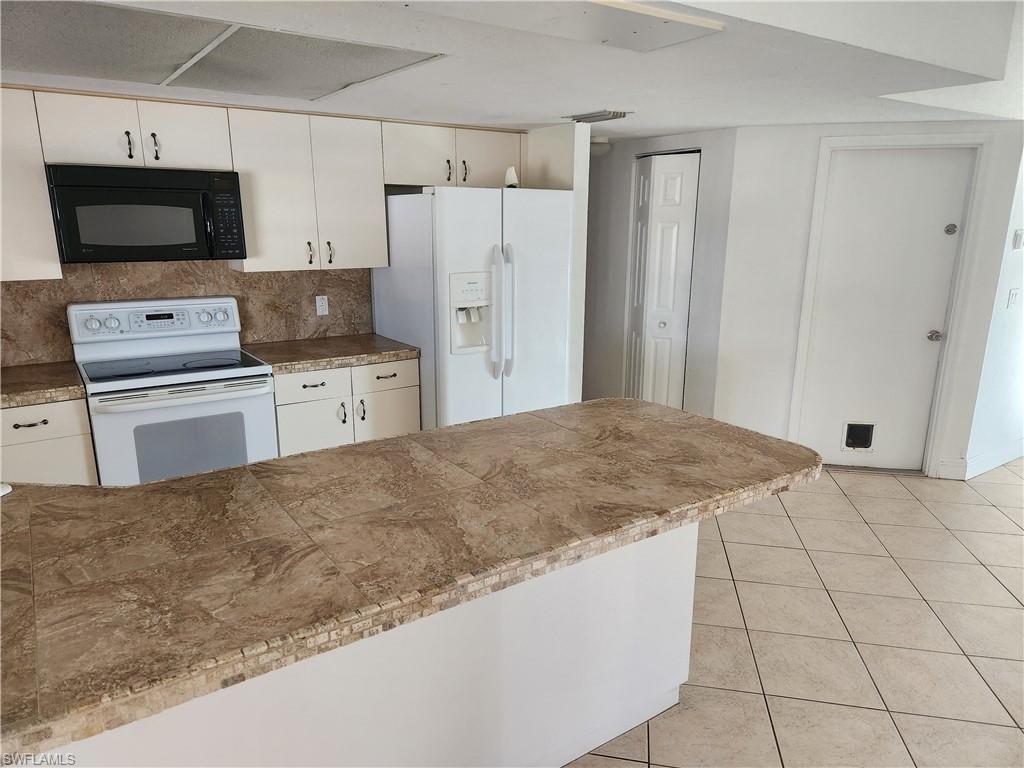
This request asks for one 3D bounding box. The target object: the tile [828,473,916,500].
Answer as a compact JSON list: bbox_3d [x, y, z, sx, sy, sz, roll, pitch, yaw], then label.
[{"bbox_3d":[2.276,0.648,4.302,0.403,0.010,0.397,3,14,10],"label":"tile"}]

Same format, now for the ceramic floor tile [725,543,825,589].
[{"bbox_3d":[1.262,0.874,3.288,0.396,0.010,0.396,3,14,11],"label":"ceramic floor tile"}]

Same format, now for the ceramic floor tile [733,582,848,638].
[{"bbox_3d":[1.193,0.975,2.930,0.403,0.010,0.397,3,14,10],"label":"ceramic floor tile"}]

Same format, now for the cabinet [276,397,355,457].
[{"bbox_3d":[-1.151,0.332,3.695,0.387,0.634,0.580,-9,17,-35],"label":"cabinet"}]

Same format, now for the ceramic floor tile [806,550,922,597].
[{"bbox_3d":[1.664,0.903,3.239,0.403,0.010,0.397,3,14,10],"label":"ceramic floor tile"}]

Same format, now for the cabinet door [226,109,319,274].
[{"bbox_3d":[-1.188,-0.965,3.435,0.386,0.775,0.022,-8,16,-32],"label":"cabinet door"}]

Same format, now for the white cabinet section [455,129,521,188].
[{"bbox_3d":[-0.226,-1.370,4.201,0.454,0.323,0.330,-9,16,-33],"label":"white cabinet section"}]

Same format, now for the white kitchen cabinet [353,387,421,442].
[{"bbox_3d":[-0.834,0.281,3.916,0.388,0.634,0.580,-9,17,-35],"label":"white kitchen cabinet"}]

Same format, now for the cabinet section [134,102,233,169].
[{"bbox_3d":[-1.592,-1.178,3.301,0.387,0.292,0.330,-9,16,-33],"label":"cabinet section"}]

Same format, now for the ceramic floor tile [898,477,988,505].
[{"bbox_3d":[2.664,0.662,4.209,0.396,0.010,0.396,3,14,11],"label":"ceramic floor tile"}]

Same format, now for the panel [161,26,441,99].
[{"bbox_3d":[-0.855,-1.184,2.574,0.634,0.020,1.184,-9,17,-35],"label":"panel"}]

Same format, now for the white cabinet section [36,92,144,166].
[{"bbox_3d":[-1.913,-1.129,3.091,0.387,0.292,0.330,-9,16,-33],"label":"white cabinet section"}]

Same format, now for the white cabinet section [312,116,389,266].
[{"bbox_3d":[-0.868,-1.014,3.655,0.396,0.770,0.020,-9,17,-35],"label":"white cabinet section"}]

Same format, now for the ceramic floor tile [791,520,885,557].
[{"bbox_3d":[1.729,0.803,3.595,0.396,0.010,0.396,3,14,11],"label":"ceramic floor tile"}]

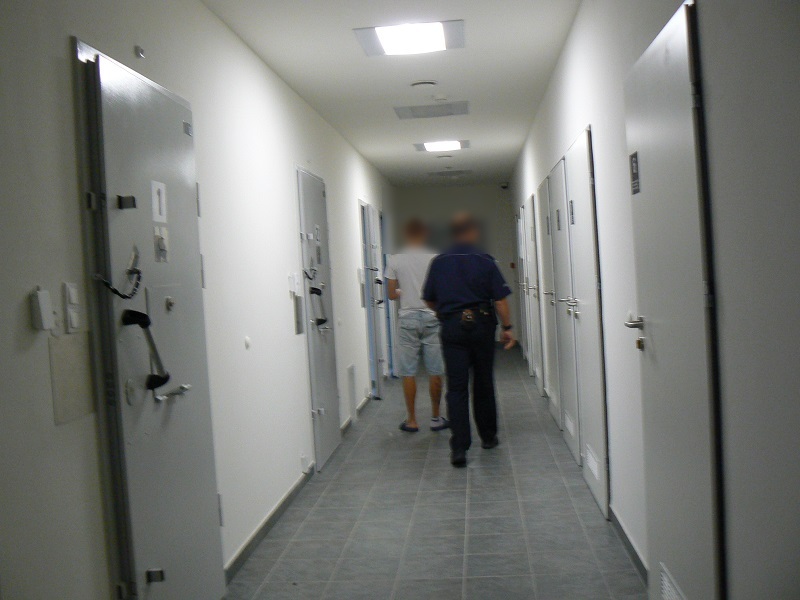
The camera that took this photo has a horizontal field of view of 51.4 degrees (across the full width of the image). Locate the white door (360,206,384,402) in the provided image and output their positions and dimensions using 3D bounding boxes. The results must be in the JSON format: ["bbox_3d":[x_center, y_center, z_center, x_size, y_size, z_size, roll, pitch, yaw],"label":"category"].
[{"bbox_3d":[-0.290,0.003,9.366,0.091,2.081,1.012,-3,2,5],"label":"white door"}]

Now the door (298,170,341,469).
[{"bbox_3d":[-0.614,0.129,6.267,0.085,2.090,1.027,-3,2,5],"label":"door"}]

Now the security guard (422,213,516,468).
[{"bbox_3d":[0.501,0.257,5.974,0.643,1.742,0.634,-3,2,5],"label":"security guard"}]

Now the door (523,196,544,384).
[{"bbox_3d":[1.473,-0.062,8.878,0.070,2.038,1.027,-3,2,5],"label":"door"}]

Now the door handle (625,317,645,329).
[{"bbox_3d":[0.889,0.088,3.125,0.063,0.051,0.139,-3,2,5],"label":"door handle"}]

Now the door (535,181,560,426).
[{"bbox_3d":[1.323,0.008,7.164,0.070,2.038,0.997,-3,2,5],"label":"door"}]

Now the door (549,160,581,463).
[{"bbox_3d":[1.217,0.057,5.988,0.070,2.038,1.006,-3,2,5],"label":"door"}]

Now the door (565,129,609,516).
[{"bbox_3d":[1.112,0.104,4.832,0.070,2.038,1.003,-3,2,5],"label":"door"}]

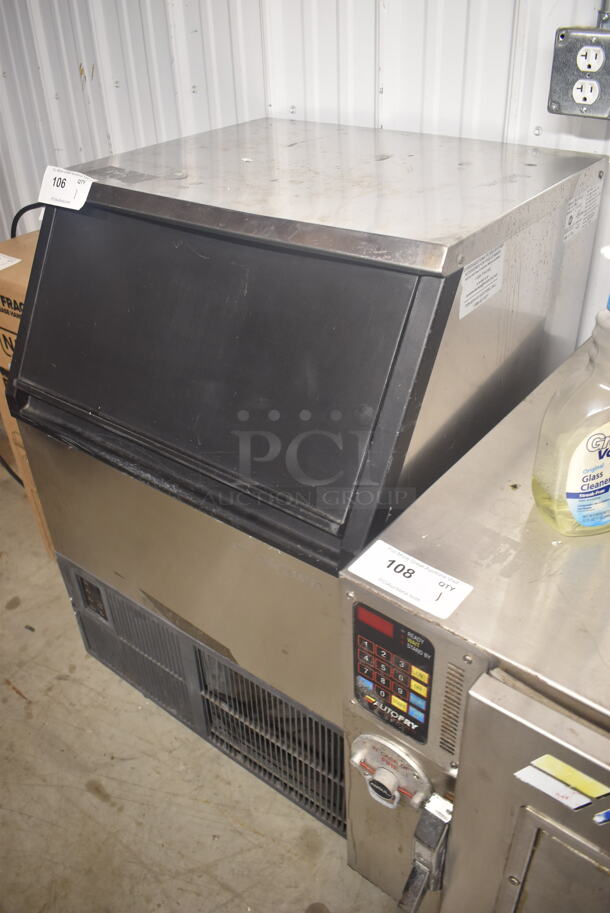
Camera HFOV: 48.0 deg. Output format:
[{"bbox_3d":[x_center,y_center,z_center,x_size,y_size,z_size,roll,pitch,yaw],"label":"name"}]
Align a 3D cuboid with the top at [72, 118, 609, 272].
[{"bbox_3d":[0.032,-0.401,0.976,0.615,0.031,0.500,22,41,29],"label":"top"}]

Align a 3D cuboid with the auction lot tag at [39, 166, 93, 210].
[{"bbox_3d":[-0.324,-0.361,0.930,0.100,0.050,0.007,22,9,29],"label":"auction lot tag"}]

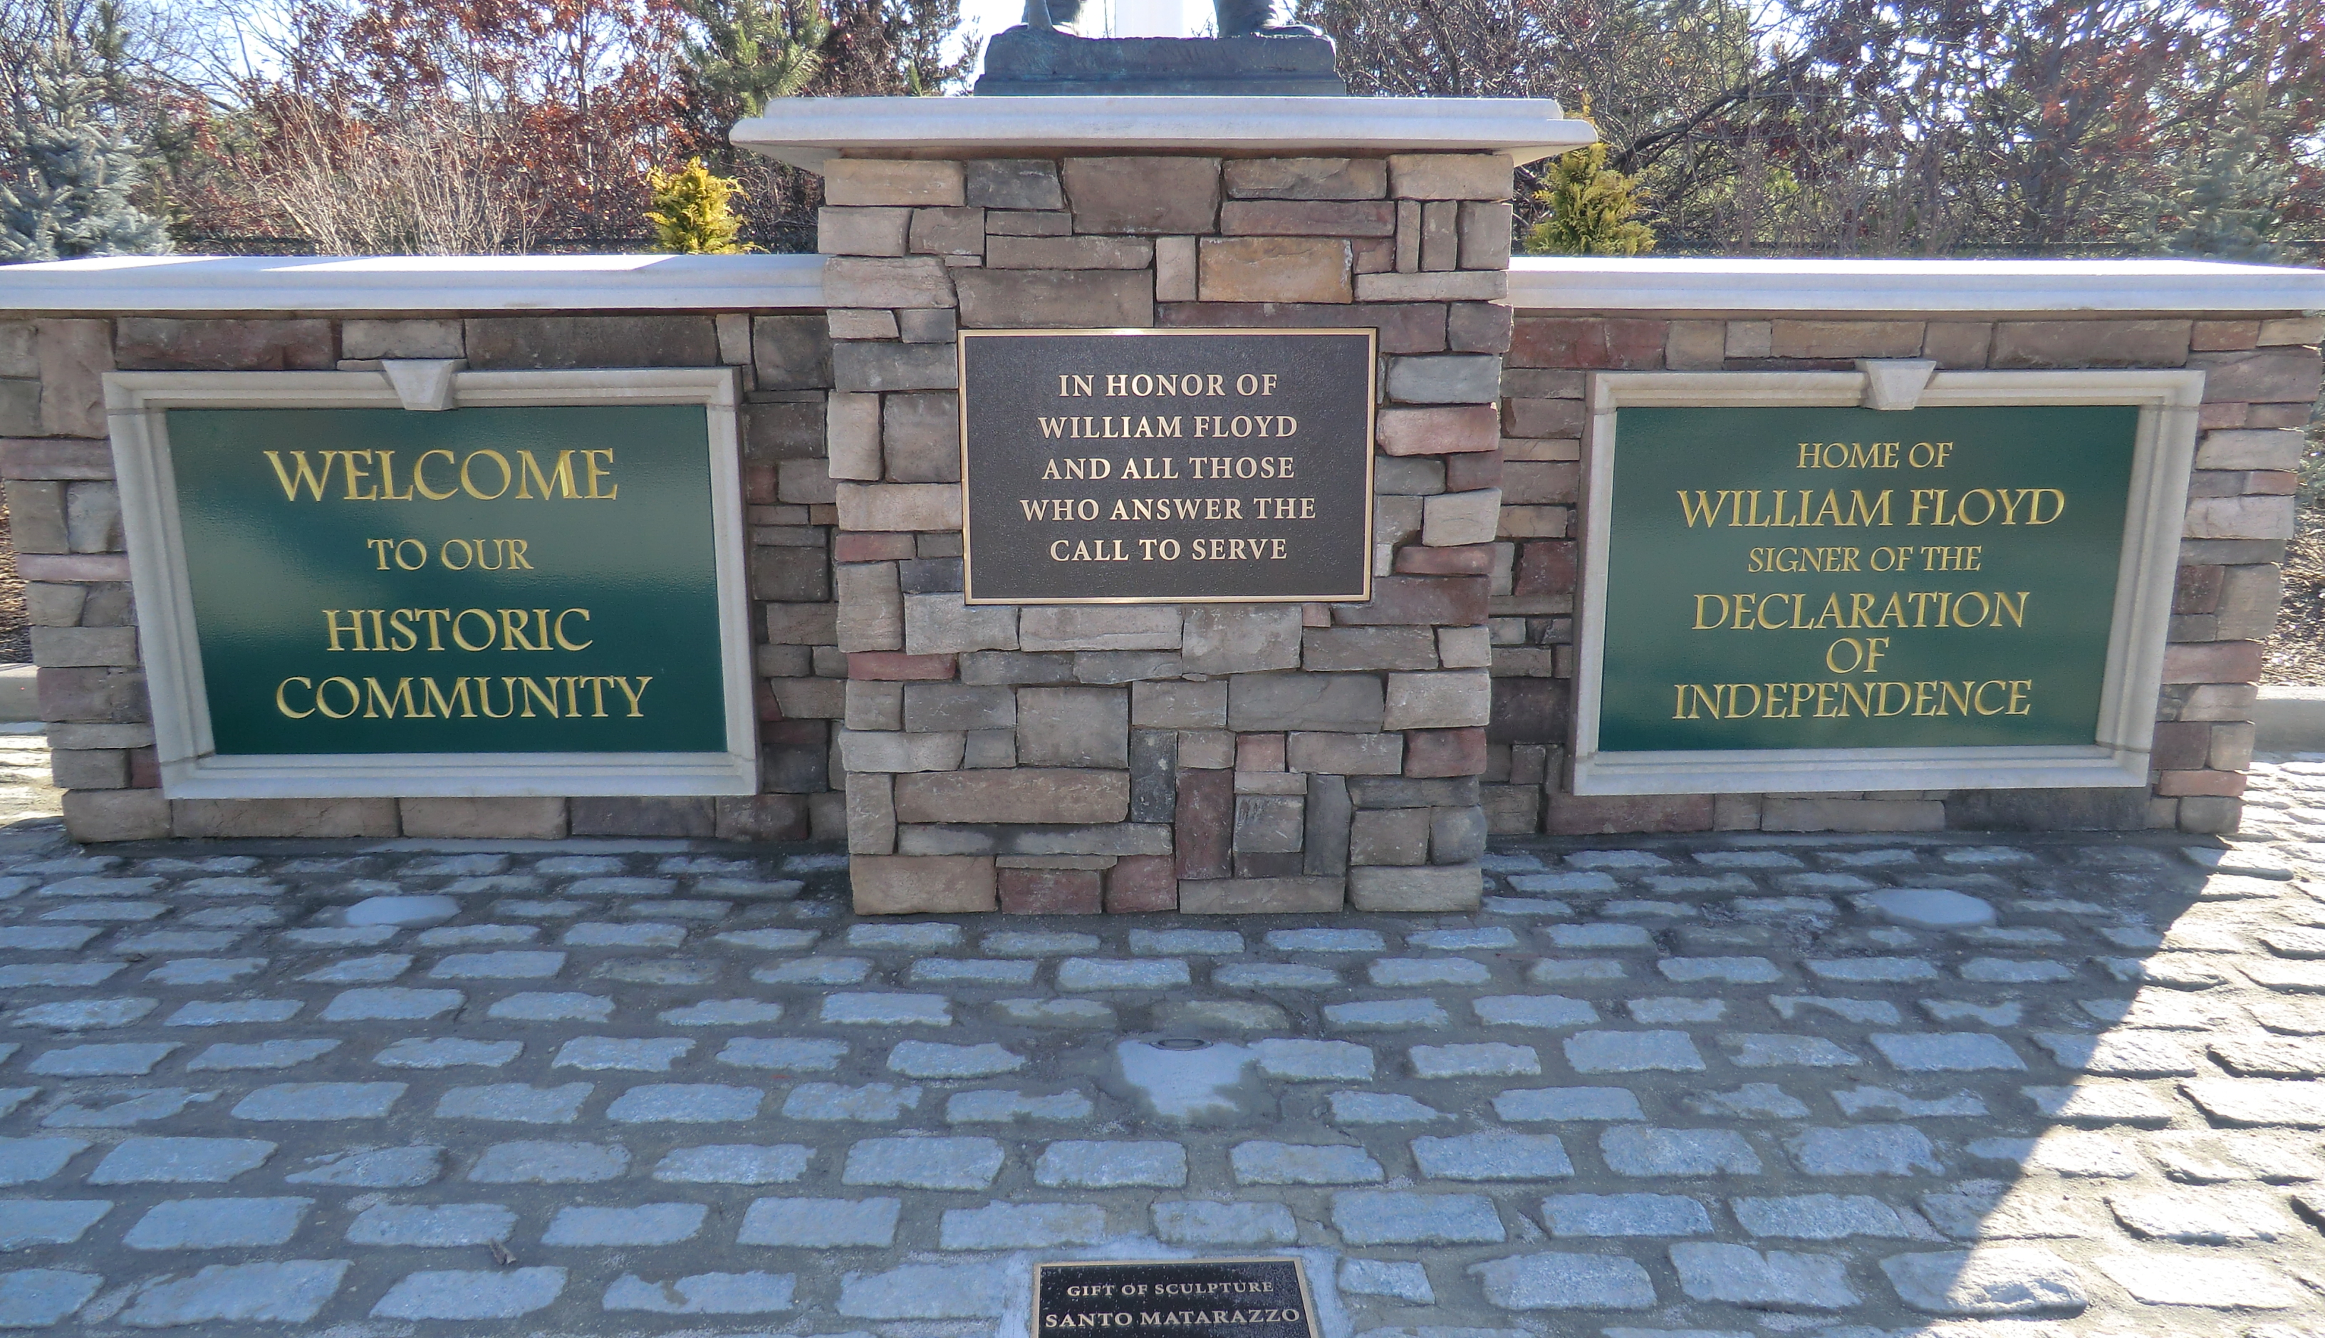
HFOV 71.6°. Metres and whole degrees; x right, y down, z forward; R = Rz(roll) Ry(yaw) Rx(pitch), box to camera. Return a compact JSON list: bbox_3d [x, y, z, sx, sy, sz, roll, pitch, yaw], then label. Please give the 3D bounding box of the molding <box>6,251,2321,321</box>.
[{"bbox_3d":[0.008,-1.034,4.280,6.120,0.135,0.620,0,13,-1],"label":"molding"}]

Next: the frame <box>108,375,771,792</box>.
[{"bbox_3d":[-1.853,-0.209,4.190,1.574,1.120,0.090,0,13,-1],"label":"frame"}]

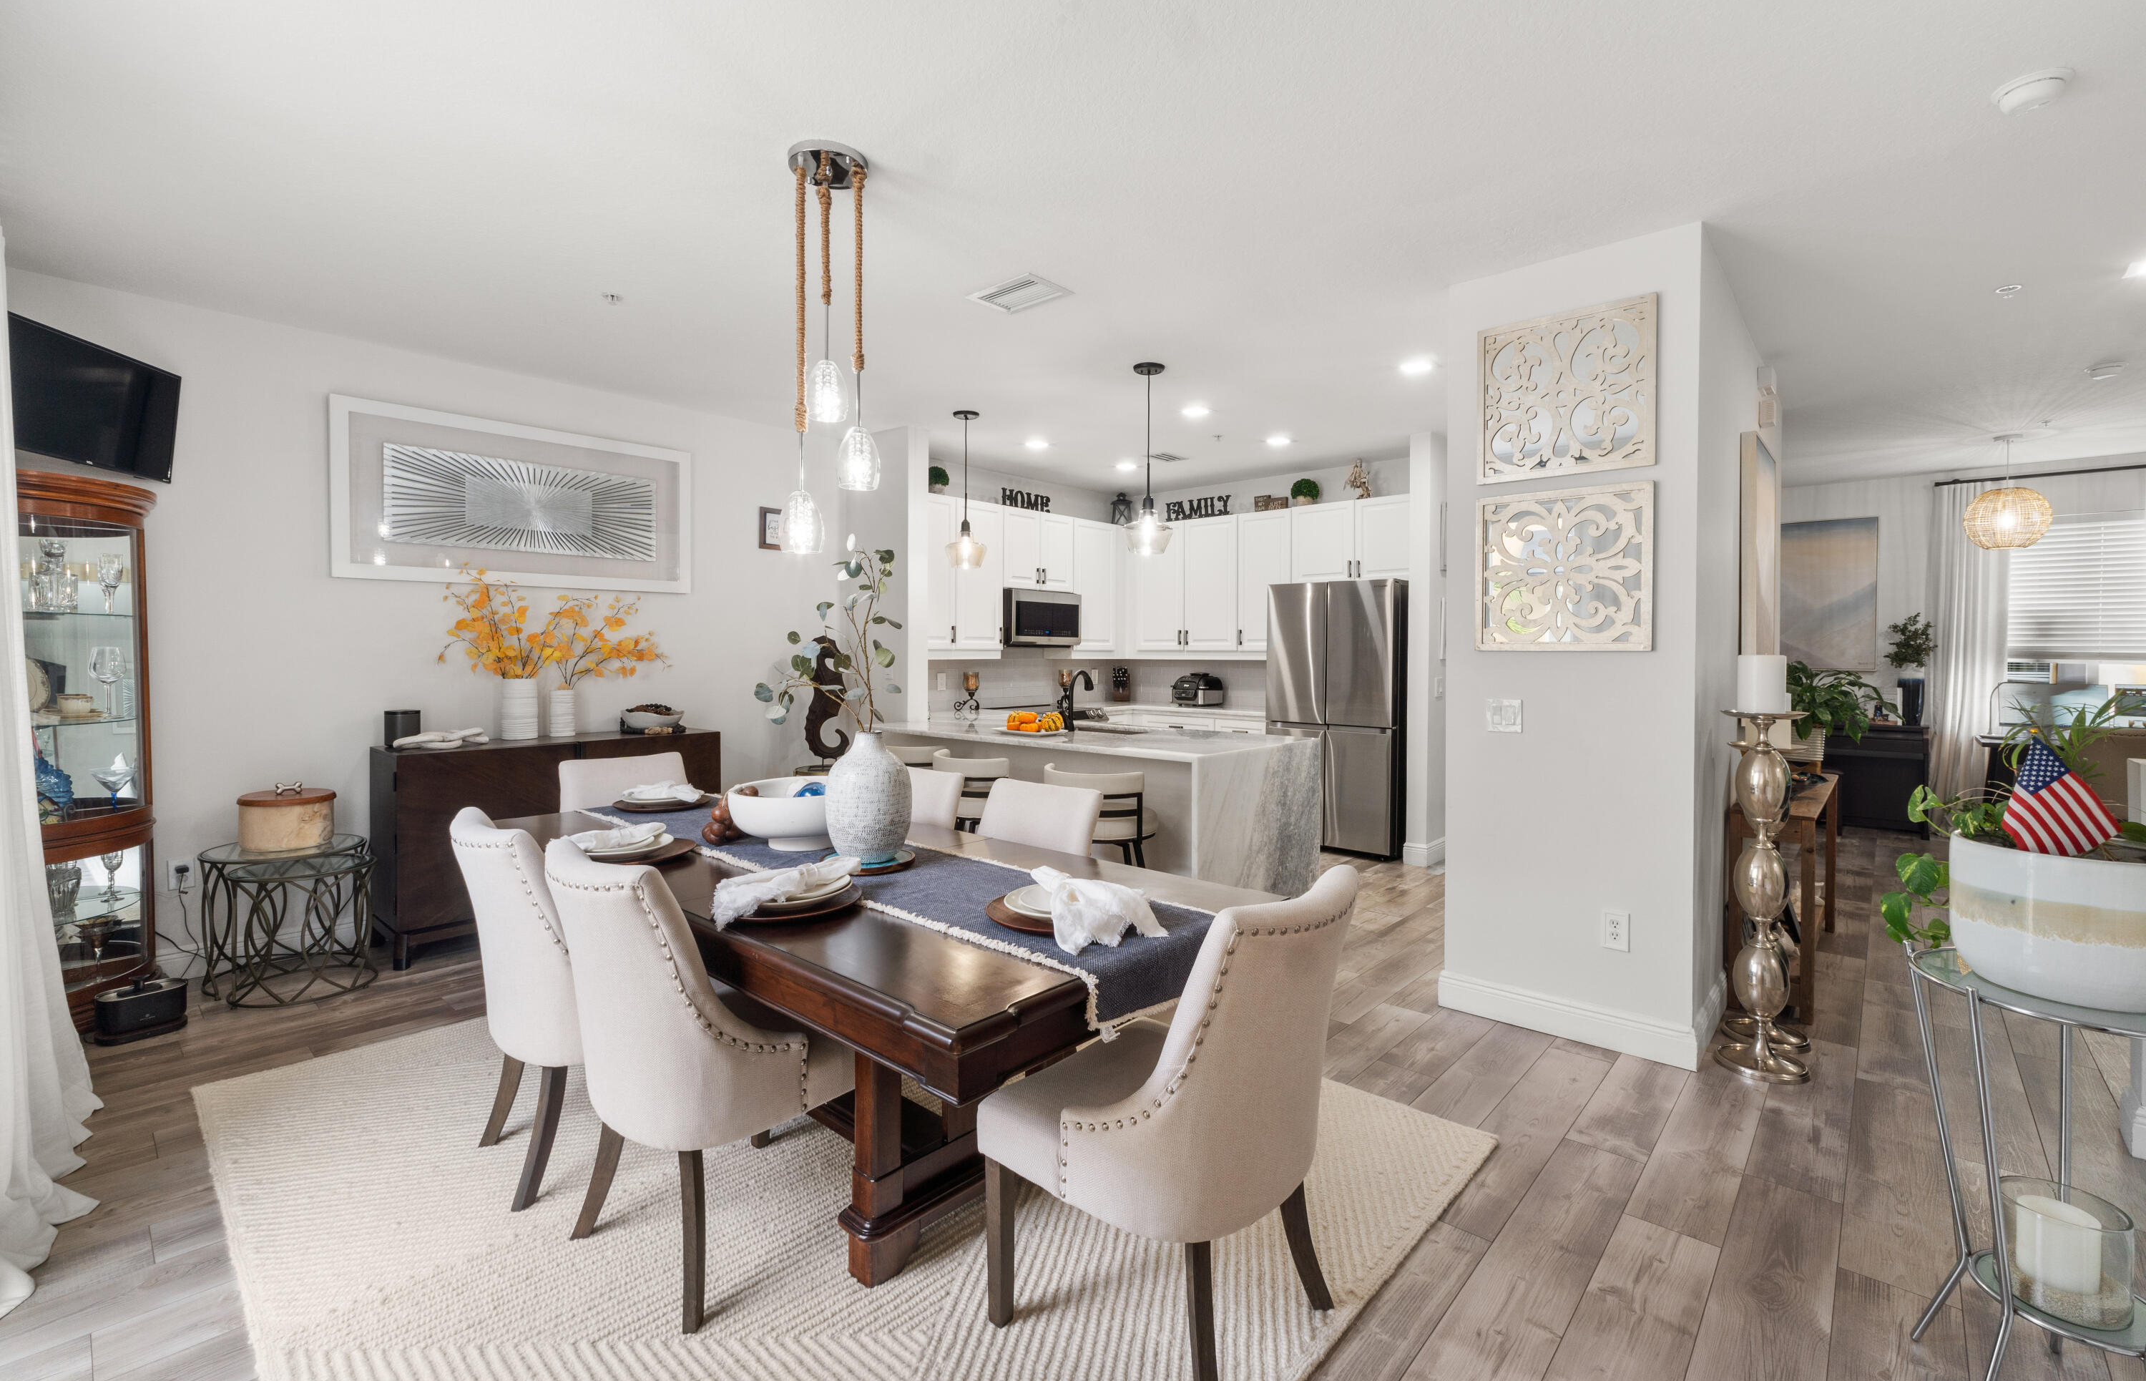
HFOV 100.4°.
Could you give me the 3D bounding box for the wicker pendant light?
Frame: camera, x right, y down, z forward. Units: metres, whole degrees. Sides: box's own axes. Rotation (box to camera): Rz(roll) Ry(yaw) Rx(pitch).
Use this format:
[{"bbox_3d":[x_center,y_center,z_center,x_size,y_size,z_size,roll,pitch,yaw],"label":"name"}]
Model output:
[{"bbox_3d":[6.096,-1.289,5.837,0.410,0.720,0.410,2,4,41],"label":"wicker pendant light"}]

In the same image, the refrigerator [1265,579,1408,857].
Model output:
[{"bbox_3d":[1.980,0.173,6.390,0.905,1.830,0.760,2,3,42],"label":"refrigerator"}]

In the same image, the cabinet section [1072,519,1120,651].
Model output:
[{"bbox_3d":[0.076,-0.858,7.506,0.340,1.064,0.567,2,3,42],"label":"cabinet section"}]

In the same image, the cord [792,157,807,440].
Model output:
[{"bbox_3d":[-0.757,-1.078,2.483,0.033,0.740,0.033,2,3,42],"label":"cord"}]

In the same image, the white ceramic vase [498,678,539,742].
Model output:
[{"bbox_3d":[-2.766,0.106,4.448,0.153,0.300,0.153,2,3,42],"label":"white ceramic vase"}]

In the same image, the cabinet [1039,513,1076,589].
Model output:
[{"bbox_3d":[-0.233,-1.062,7.055,0.330,0.590,0.385,2,3,42],"label":"cabinet"}]

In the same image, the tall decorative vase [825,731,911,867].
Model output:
[{"bbox_3d":[-0.553,0.283,2.398,0.225,0.360,0.225,0,2,0],"label":"tall decorative vase"}]

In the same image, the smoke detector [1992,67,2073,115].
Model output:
[{"bbox_3d":[2.301,-1.435,2.147,0.140,0.050,0.140,2,4,41],"label":"smoke detector"}]

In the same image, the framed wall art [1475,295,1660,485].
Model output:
[{"bbox_3d":[1.703,-1.027,3.108,0.555,0.558,0.025,2,4,41],"label":"framed wall art"}]

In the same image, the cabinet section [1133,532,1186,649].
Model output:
[{"bbox_3d":[0.825,-0.850,7.535,0.535,1.044,0.340,2,3,42],"label":"cabinet section"}]

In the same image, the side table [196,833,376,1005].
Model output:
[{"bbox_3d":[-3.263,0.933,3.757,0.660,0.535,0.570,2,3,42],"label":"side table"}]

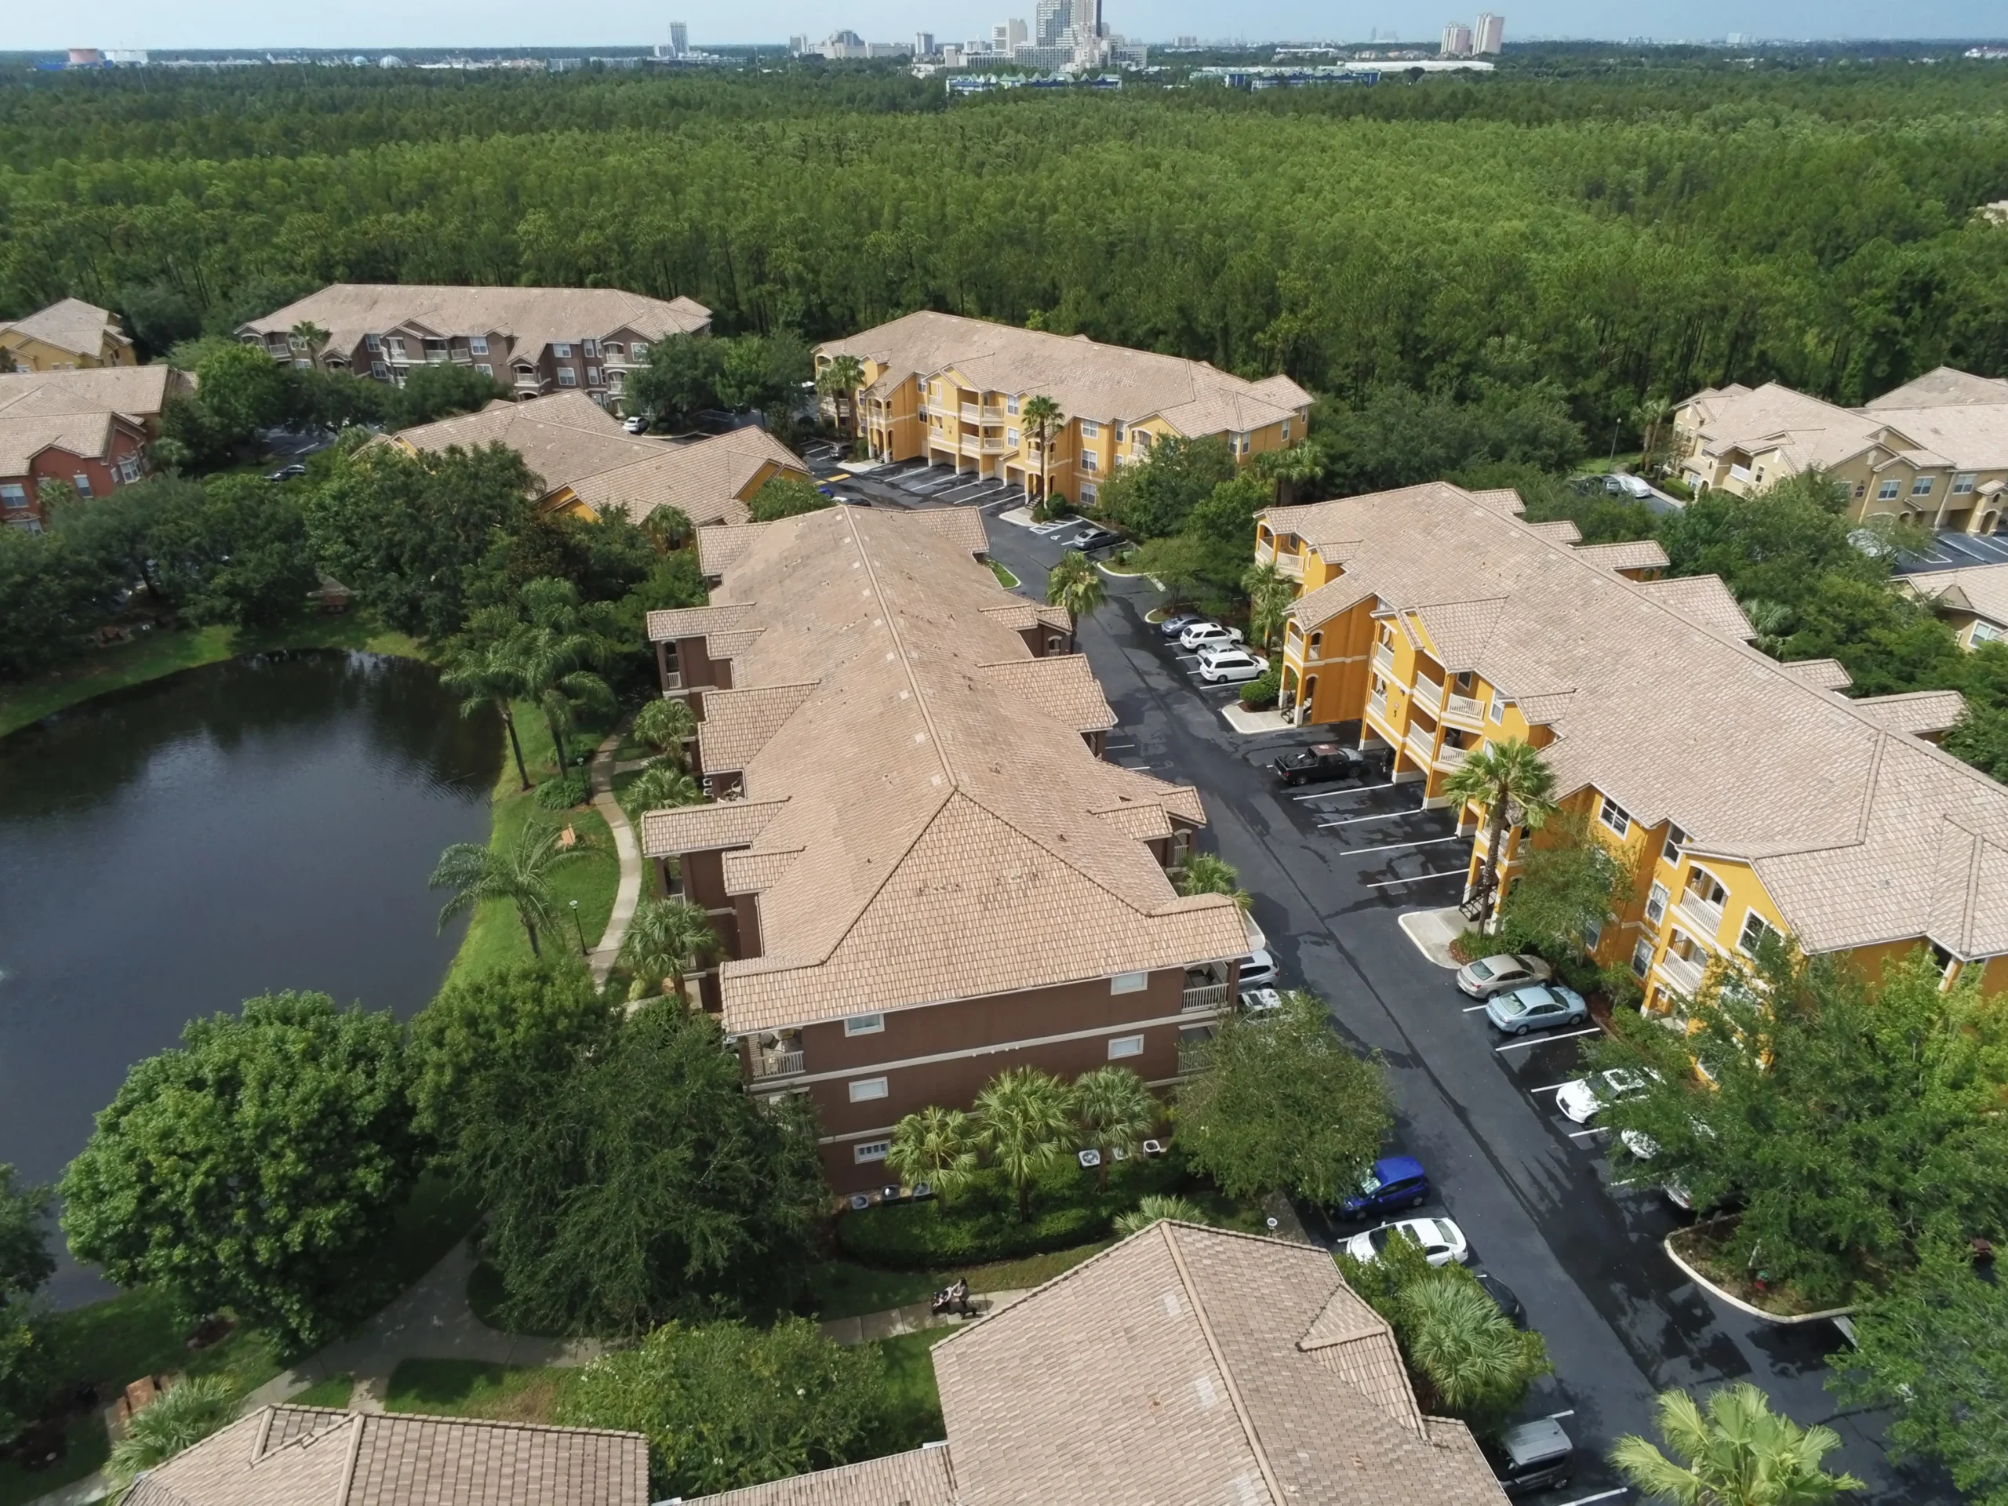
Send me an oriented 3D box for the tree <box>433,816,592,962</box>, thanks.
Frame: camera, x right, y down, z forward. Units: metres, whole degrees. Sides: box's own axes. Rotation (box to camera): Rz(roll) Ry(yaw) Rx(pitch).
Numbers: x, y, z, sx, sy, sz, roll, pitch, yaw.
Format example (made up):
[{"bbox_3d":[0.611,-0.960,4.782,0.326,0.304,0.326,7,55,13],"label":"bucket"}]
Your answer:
[{"bbox_3d":[-22.622,7.352,63.342,8.000,7.800,8.000,0,28,0],"label":"tree"}]

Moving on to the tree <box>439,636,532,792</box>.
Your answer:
[{"bbox_3d":[-30.091,-2.254,79.692,5.278,10.150,5.075,0,28,0],"label":"tree"}]

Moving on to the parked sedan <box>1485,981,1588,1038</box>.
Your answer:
[{"bbox_3d":[24.725,11.679,61.534,4.800,1.460,1.830,-7,29,-12],"label":"parked sedan"}]

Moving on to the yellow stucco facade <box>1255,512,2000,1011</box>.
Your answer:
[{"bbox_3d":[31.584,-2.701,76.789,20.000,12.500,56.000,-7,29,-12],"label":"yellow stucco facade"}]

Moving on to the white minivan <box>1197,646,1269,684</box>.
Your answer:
[{"bbox_3d":[16.714,-6.370,96.109,5.050,1.750,1.930,-8,29,-14],"label":"white minivan"}]

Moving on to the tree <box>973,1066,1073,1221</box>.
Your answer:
[{"bbox_3d":[0.824,14.915,49.764,3.755,7.105,3.755,0,28,0],"label":"tree"}]

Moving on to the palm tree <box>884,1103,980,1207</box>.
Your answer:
[{"bbox_3d":[-2.606,15.820,50.541,3.400,5.600,3.400,0,28,0],"label":"palm tree"}]

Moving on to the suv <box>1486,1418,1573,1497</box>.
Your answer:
[{"bbox_3d":[15.907,22.377,42.191,4.300,1.680,1.770,-8,29,-14],"label":"suv"}]

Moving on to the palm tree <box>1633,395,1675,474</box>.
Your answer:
[{"bbox_3d":[67.606,-33.141,139.508,4.200,7.700,3.800,0,28,0],"label":"palm tree"}]

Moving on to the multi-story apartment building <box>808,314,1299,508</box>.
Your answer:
[{"bbox_3d":[4.453,-37.537,141.452,25.984,13.804,57.855,-25,37,-38],"label":"multi-story apartment building"}]

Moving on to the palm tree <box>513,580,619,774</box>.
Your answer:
[{"bbox_3d":[-26.024,-3.328,79.828,6.090,11.368,5.887,0,28,0],"label":"palm tree"}]

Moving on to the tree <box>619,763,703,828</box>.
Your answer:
[{"bbox_3d":[-18.485,3.487,72.549,4.567,6.090,4.466,0,28,0],"label":"tree"}]

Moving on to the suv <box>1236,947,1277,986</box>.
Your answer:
[{"bbox_3d":[10.736,10.493,63.613,4.650,1.720,1.870,-7,29,-12],"label":"suv"}]

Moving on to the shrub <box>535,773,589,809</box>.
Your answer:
[{"bbox_3d":[-26.320,2.291,79.520,3.300,1.700,3.000,0,28,0],"label":"shrub"}]

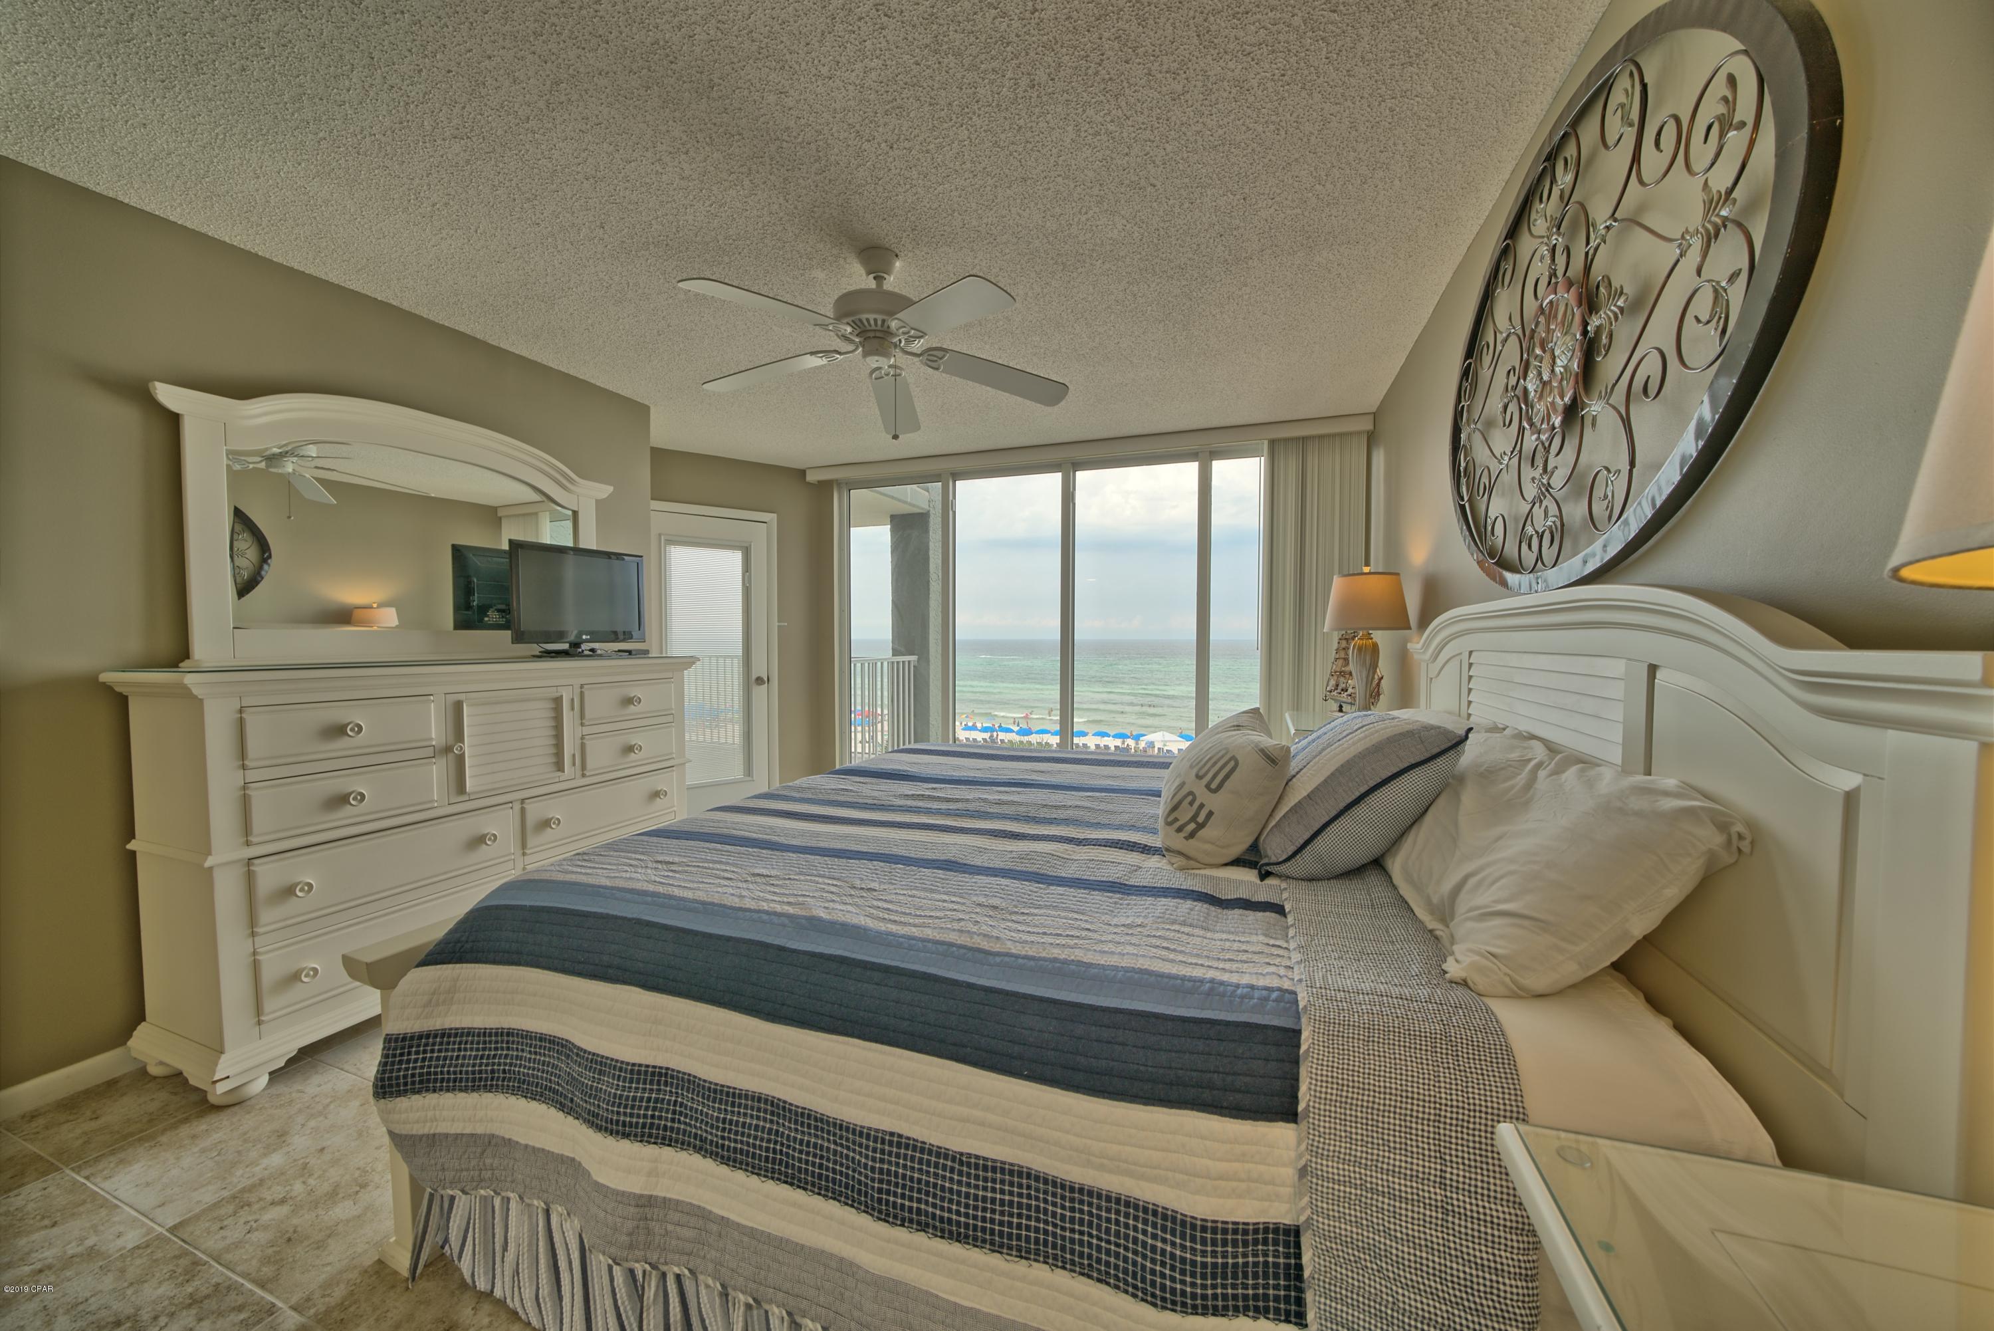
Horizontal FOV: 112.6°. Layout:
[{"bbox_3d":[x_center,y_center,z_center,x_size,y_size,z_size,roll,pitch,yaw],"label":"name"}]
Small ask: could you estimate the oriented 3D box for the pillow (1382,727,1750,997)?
[{"bbox_3d":[0.819,0.266,1.107,0.420,0.190,0.630,-45,-13,16],"label":"pillow"}]

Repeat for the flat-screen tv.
[{"bbox_3d":[-1.867,-0.272,2.991,0.170,0.495,0.645,1,2,20],"label":"flat-screen tv"}]

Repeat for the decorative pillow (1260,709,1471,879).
[{"bbox_3d":[0.688,0.234,1.315,0.430,0.190,0.440,-43,-12,17],"label":"decorative pillow"}]

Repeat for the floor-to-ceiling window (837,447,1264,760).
[{"bbox_3d":[0.277,-0.123,4.434,3.020,2.380,0.120,1,2,20],"label":"floor-to-ceiling window"}]

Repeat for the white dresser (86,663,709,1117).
[{"bbox_3d":[-1.954,0.566,2.551,0.468,1.143,1.680,1,2,20],"label":"white dresser"}]

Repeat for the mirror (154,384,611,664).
[{"bbox_3d":[-2.145,-0.456,2.579,0.080,0.896,1.460,1,2,20],"label":"mirror"}]

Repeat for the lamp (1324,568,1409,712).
[{"bbox_3d":[1.478,-0.059,2.692,0.360,0.655,0.360,1,2,20],"label":"lamp"}]

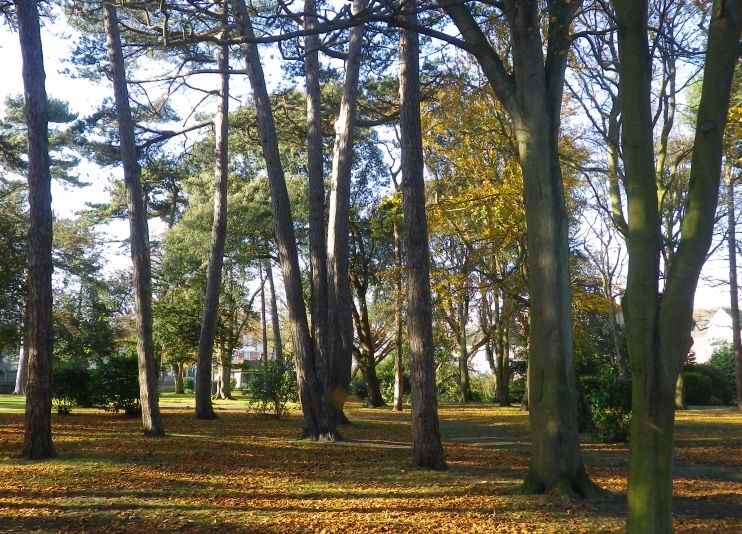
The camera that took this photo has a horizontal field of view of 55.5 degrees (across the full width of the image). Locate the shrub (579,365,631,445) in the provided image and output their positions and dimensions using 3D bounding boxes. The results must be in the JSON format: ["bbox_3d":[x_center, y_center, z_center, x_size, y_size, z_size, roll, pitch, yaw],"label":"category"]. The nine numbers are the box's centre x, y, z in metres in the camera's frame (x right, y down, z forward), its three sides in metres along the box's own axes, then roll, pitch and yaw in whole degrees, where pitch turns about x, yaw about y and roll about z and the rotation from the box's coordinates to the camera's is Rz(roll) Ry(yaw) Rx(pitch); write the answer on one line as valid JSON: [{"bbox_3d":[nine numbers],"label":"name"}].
[{"bbox_3d":[5.280,3.094,16.123,1.400,1.620,1.350,0,-8,0],"label":"shrub"}]

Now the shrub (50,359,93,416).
[{"bbox_3d":[-11.038,4.429,26.331,1.750,1.860,1.600,0,-8,0],"label":"shrub"}]

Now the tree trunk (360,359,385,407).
[{"bbox_3d":[-0.010,4.345,26.545,0.800,1.820,0.700,-11,-8,-1],"label":"tree trunk"}]

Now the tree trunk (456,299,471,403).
[{"bbox_3d":[4.294,3.880,33.003,0.500,4.830,0.500,0,-8,0],"label":"tree trunk"}]

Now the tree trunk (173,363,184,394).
[{"bbox_3d":[-10.238,5.927,37.604,0.520,1.650,0.500,2,-8,-15],"label":"tree trunk"}]

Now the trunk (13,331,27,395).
[{"bbox_3d":[-21.346,5.845,43.380,0.700,3.870,0.650,0,-8,0],"label":"trunk"}]

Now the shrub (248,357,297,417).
[{"bbox_3d":[-3.183,3.987,23.356,1.750,1.900,1.600,0,-8,0],"label":"shrub"}]

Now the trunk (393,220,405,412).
[{"bbox_3d":[0.956,1.623,24.281,0.340,6.570,0.320,0,-8,2],"label":"trunk"}]

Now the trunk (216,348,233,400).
[{"bbox_3d":[-7.349,5.451,35.995,0.650,2.560,0.650,0,-8,0],"label":"trunk"}]

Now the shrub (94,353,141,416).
[{"bbox_3d":[-8.318,3.829,23.419,1.700,1.960,1.600,3,-8,-19],"label":"shrub"}]

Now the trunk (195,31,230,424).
[{"bbox_3d":[-4.757,-1.431,21.552,0.680,11.880,0.620,2,-8,-13],"label":"trunk"}]

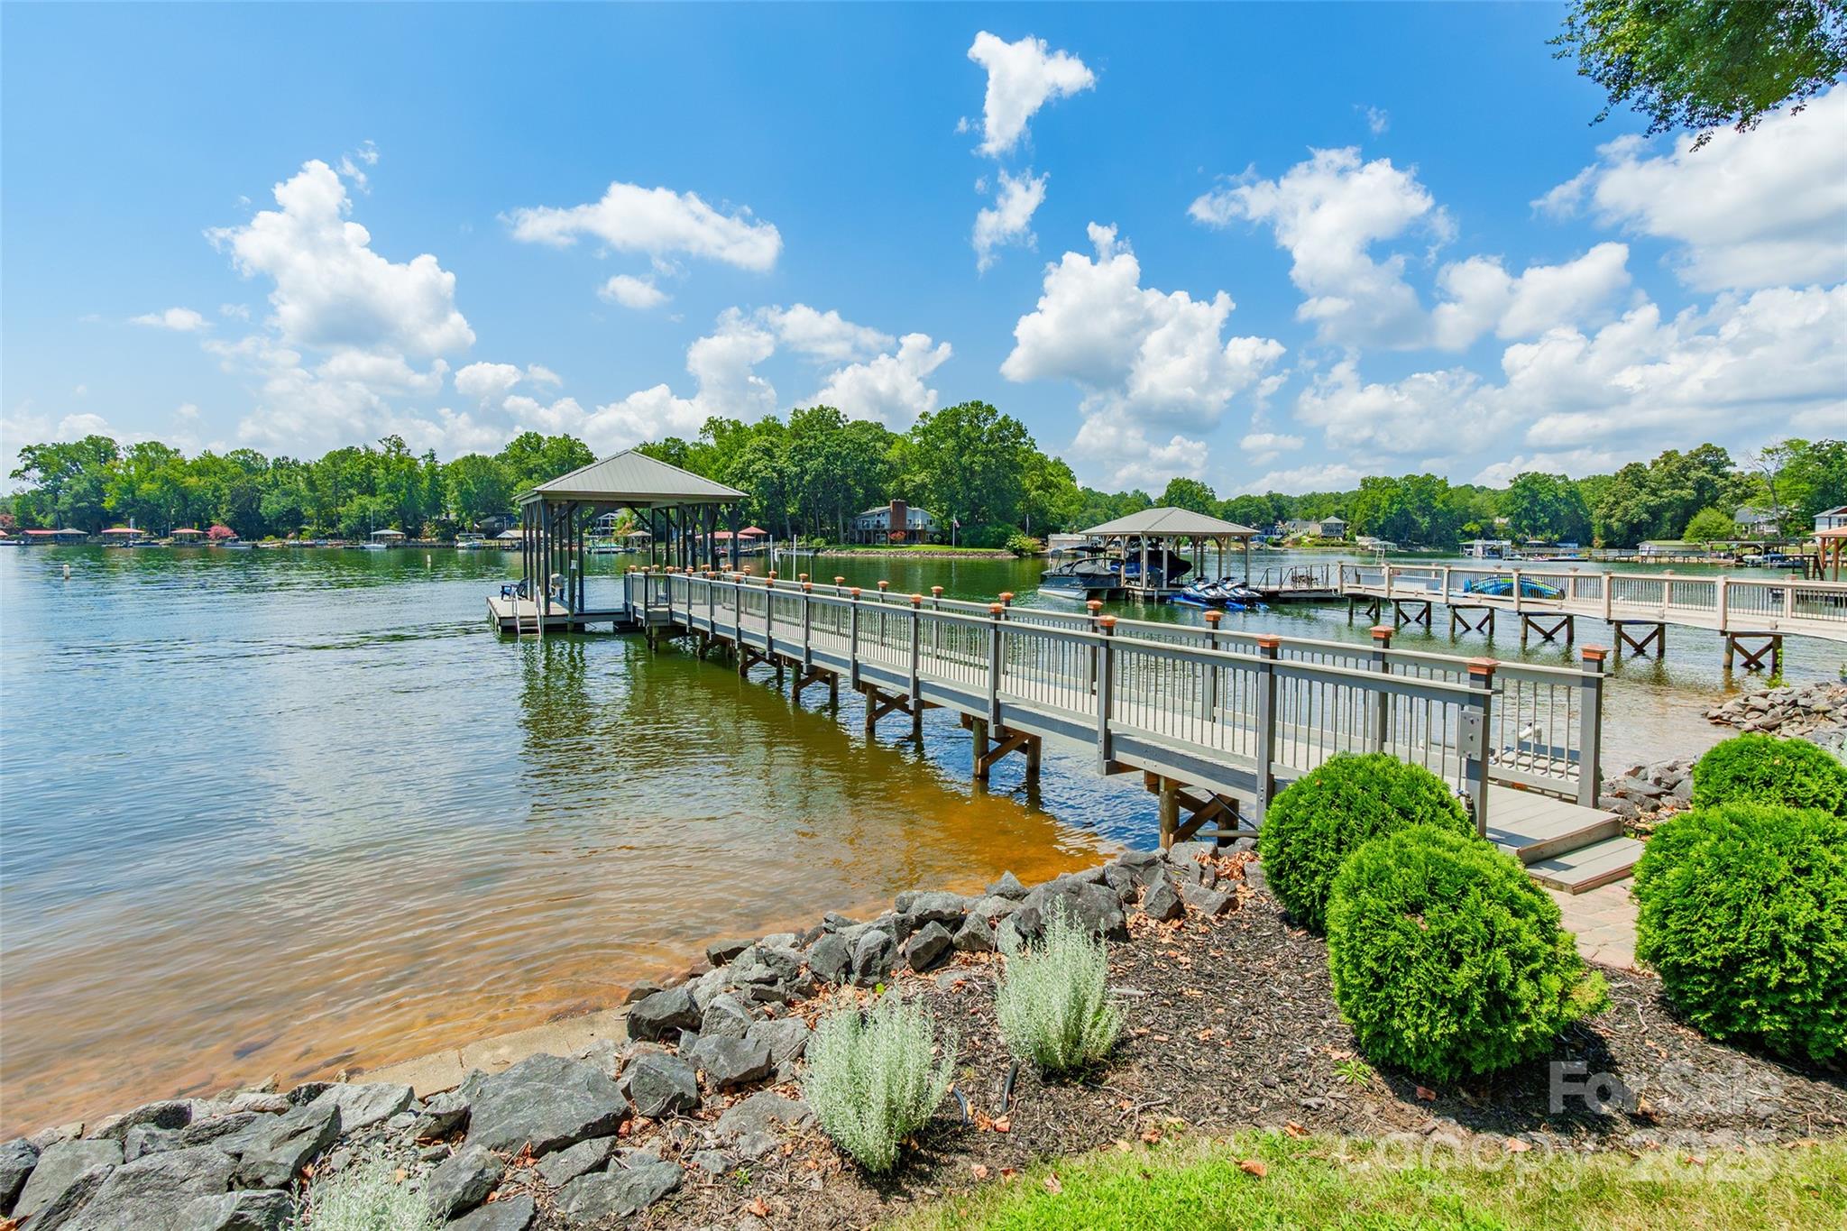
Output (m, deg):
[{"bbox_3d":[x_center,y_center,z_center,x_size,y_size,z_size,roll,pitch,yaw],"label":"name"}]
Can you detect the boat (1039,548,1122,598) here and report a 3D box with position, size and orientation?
[{"bbox_3d":[8.555,-2.350,42.730,2.600,2.650,7.400,-1,6,-9],"label":"boat"}]

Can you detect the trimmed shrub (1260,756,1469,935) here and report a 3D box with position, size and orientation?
[{"bbox_3d":[2.450,1.259,4.593,1.060,0.970,1.050,0,6,0],"label":"trimmed shrub"}]

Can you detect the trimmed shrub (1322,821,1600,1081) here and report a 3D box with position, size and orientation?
[{"bbox_3d":[2.170,1.348,3.406,0.970,0.940,0.950,0,6,0],"label":"trimmed shrub"}]

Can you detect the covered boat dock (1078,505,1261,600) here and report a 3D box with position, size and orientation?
[{"bbox_3d":[12.994,-3.486,44.349,6.150,4.500,8.500,-1,6,-9],"label":"covered boat dock"}]

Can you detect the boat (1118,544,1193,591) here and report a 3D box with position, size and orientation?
[{"bbox_3d":[12.100,-2.680,43.544,2.450,2.350,6.400,-1,6,-13],"label":"boat"}]

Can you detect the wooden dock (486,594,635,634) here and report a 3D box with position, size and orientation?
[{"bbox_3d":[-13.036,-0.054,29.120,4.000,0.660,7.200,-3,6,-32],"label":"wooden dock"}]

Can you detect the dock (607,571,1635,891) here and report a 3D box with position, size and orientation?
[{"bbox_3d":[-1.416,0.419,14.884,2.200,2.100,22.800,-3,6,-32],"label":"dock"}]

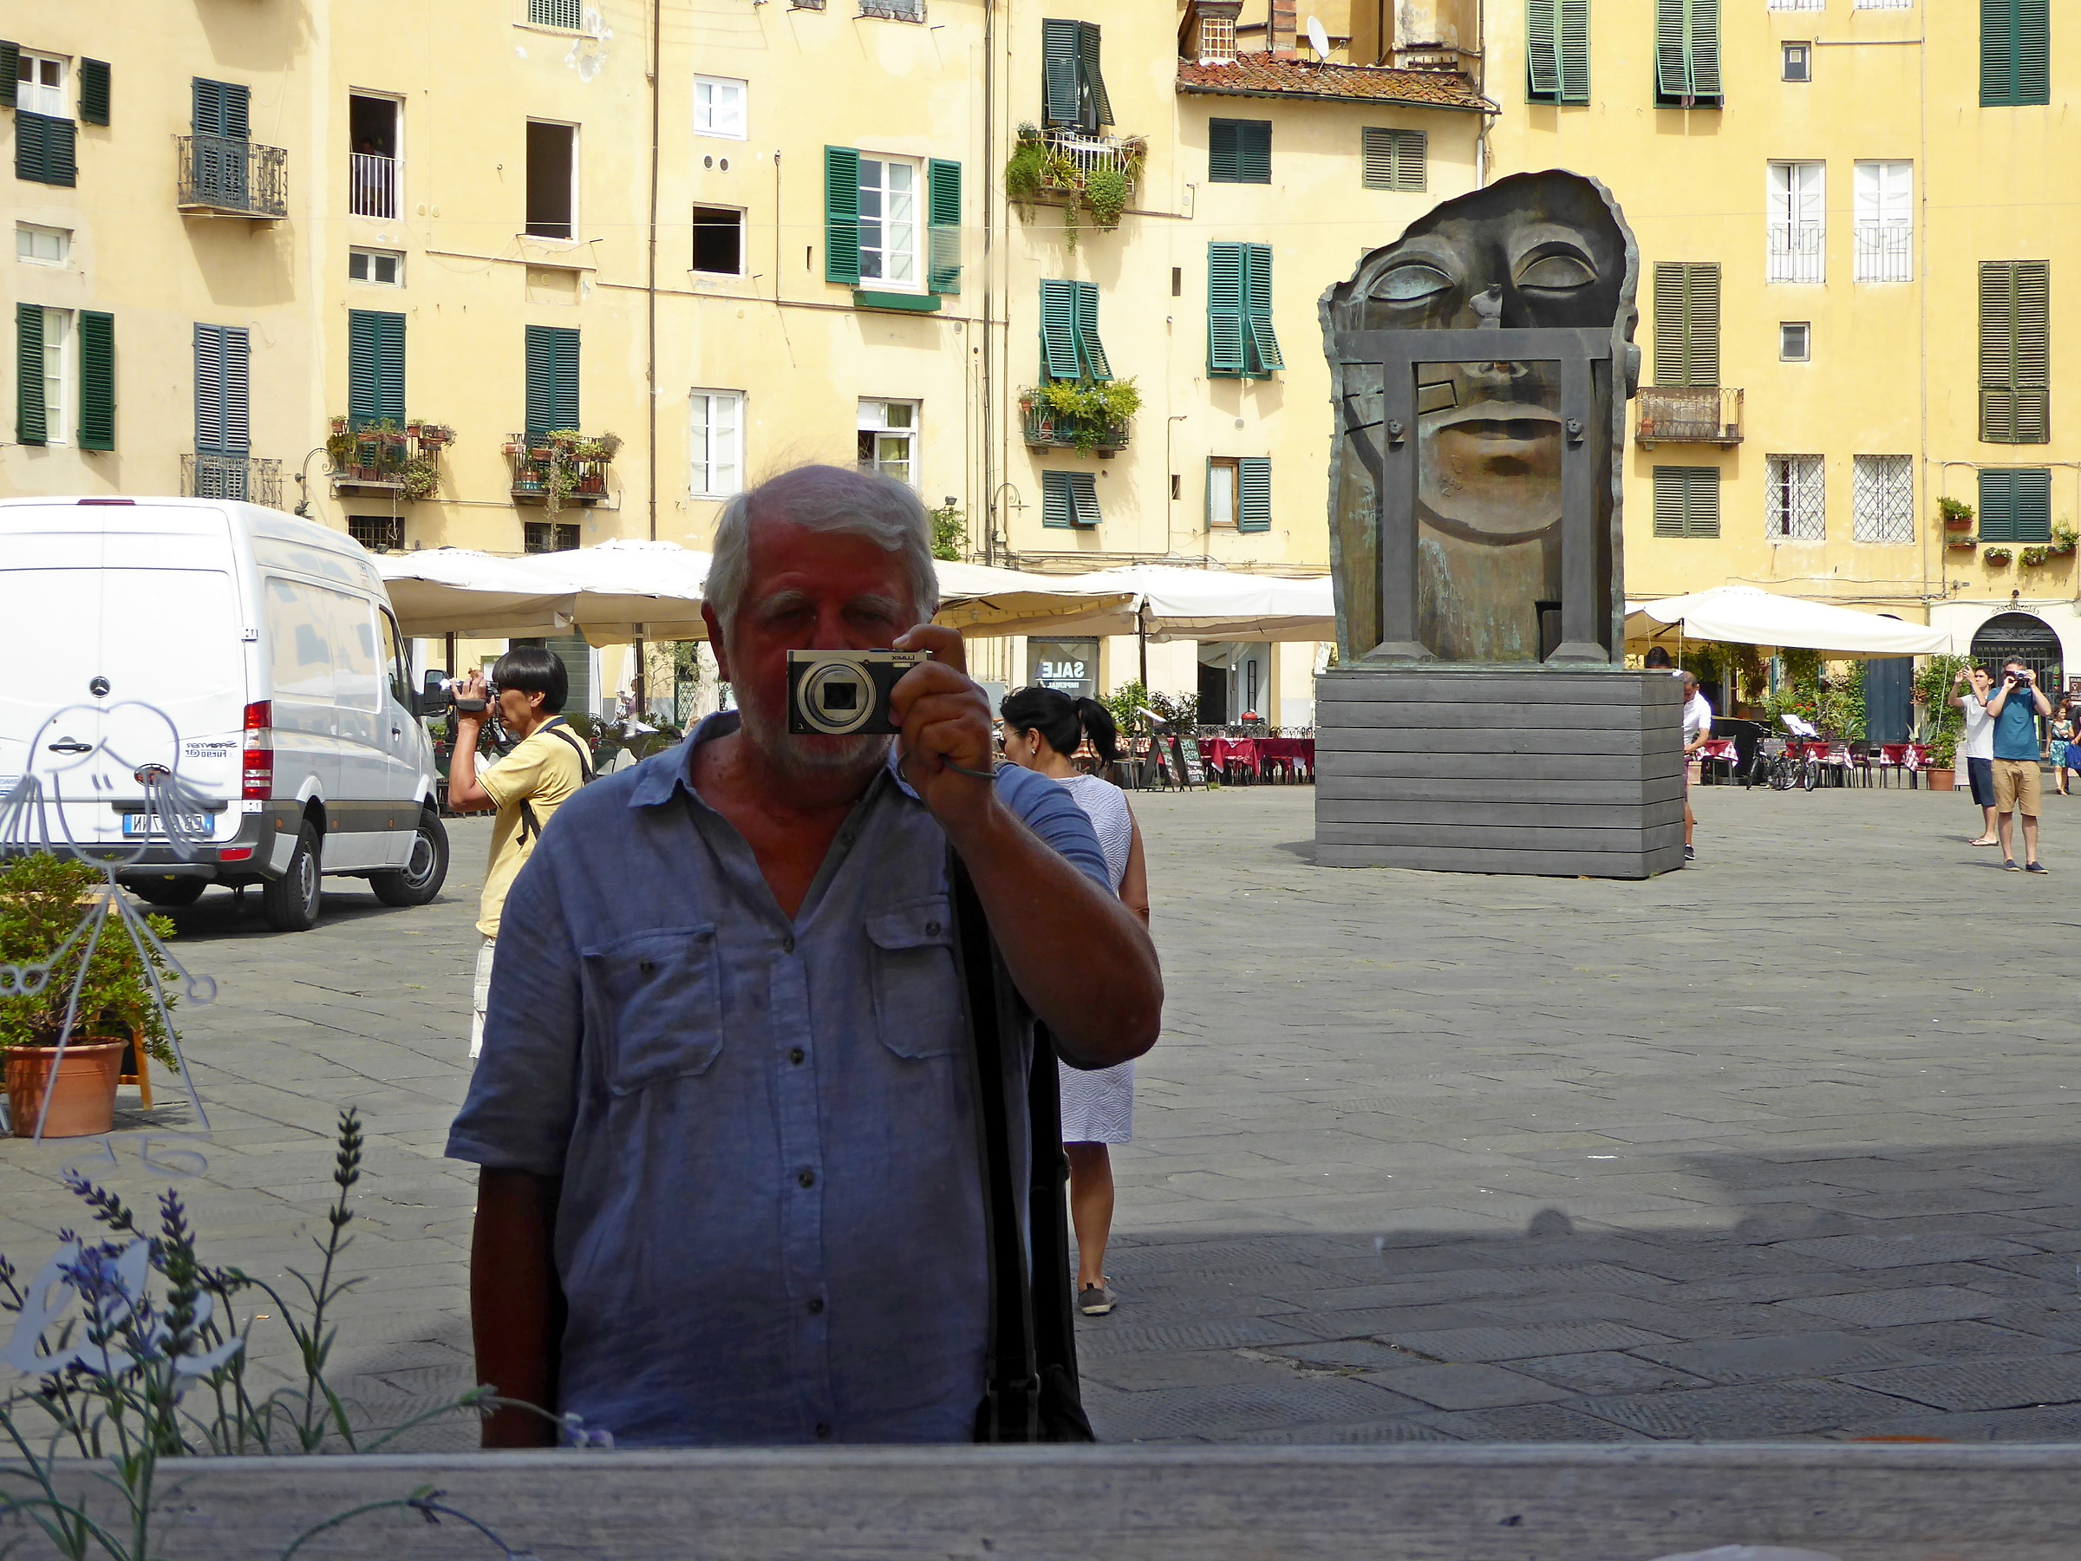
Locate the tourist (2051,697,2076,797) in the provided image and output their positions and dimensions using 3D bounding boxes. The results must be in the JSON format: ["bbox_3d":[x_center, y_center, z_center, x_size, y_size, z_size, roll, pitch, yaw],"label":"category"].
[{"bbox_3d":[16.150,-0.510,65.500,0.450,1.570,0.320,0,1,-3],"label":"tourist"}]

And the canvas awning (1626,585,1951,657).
[{"bbox_3d":[12.000,-1.530,67.500,4.400,3.250,4.100,0,1,-8],"label":"canvas awning"}]

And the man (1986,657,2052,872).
[{"bbox_3d":[8.090,-0.130,34.300,0.560,1.750,0.450,0,1,4],"label":"man"}]

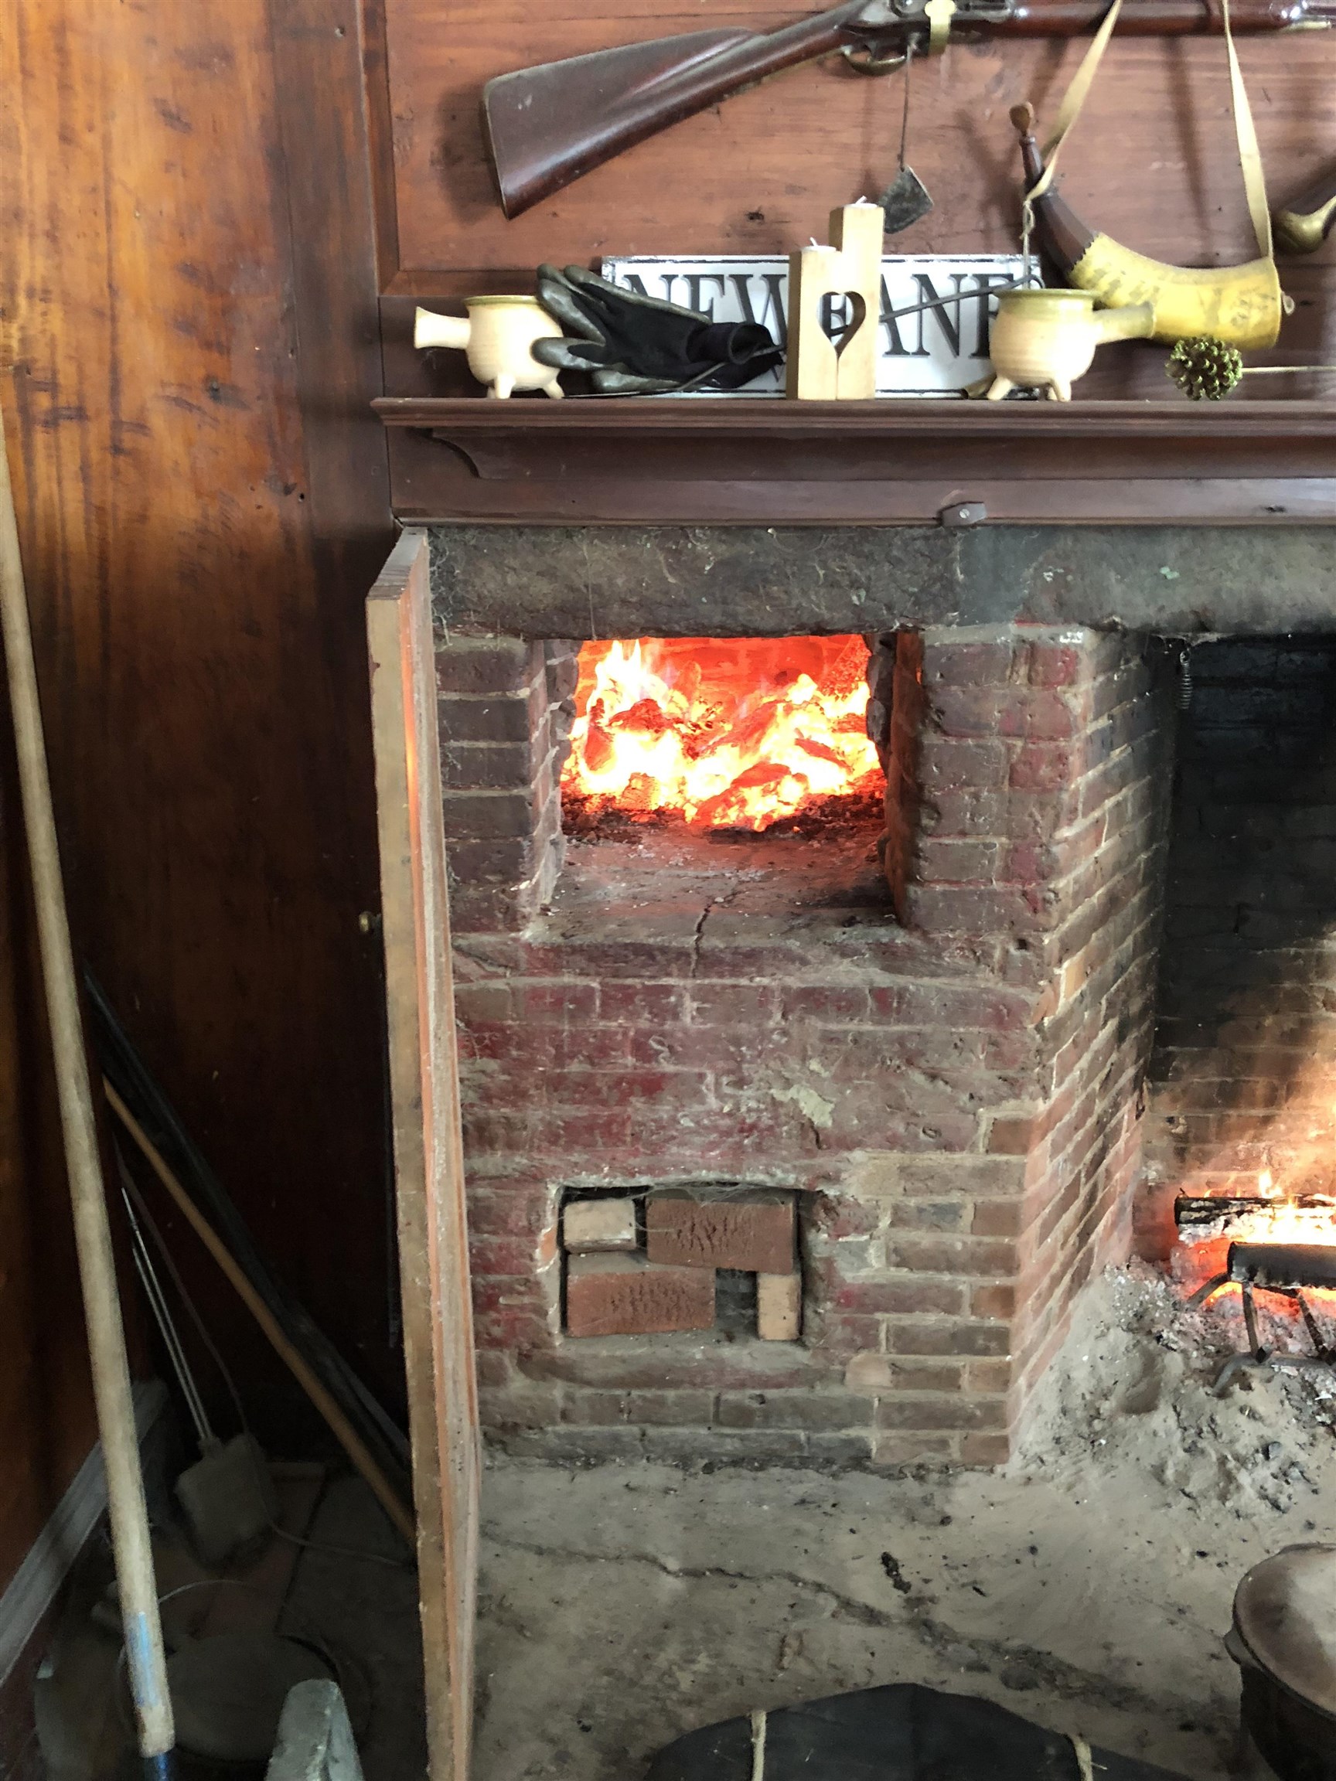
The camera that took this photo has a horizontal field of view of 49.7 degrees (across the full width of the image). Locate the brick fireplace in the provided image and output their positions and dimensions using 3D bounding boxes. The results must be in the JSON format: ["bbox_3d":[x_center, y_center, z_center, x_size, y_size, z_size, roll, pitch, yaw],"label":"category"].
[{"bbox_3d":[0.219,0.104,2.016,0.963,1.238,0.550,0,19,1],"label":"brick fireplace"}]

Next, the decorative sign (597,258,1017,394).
[{"bbox_3d":[0.154,-0.566,1.450,0.440,0.134,0.018,0,19,1],"label":"decorative sign"}]

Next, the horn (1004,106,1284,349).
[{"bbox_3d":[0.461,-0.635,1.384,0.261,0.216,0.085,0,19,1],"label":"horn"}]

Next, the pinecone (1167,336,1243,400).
[{"bbox_3d":[0.526,-0.511,1.411,0.075,0.060,0.064,0,19,1],"label":"pinecone"}]

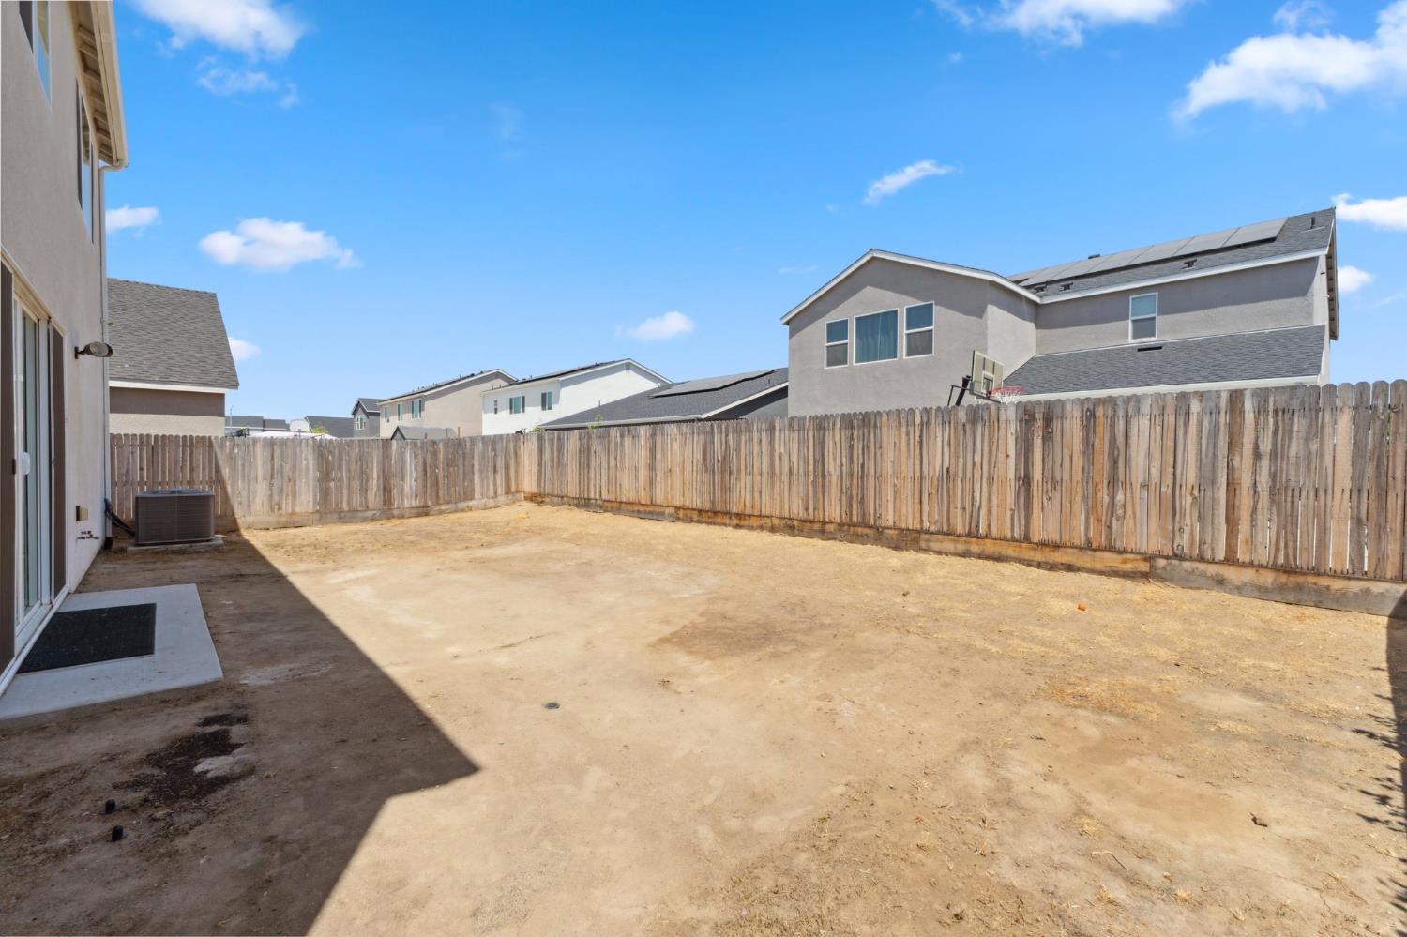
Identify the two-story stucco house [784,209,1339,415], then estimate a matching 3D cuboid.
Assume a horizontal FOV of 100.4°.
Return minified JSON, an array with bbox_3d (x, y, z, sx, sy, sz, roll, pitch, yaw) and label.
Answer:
[{"bbox_3d":[12.514,-3.220,19.696,16.503,8.200,12.094,-1,1,-43],"label":"two-story stucco house"}]

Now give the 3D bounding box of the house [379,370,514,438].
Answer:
[{"bbox_3d":[-18.515,-3.396,46.356,10.455,7.550,11.275,-1,1,-43],"label":"house"}]

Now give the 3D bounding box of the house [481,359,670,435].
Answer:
[{"bbox_3d":[-7.914,-3.060,39.133,10.045,7.150,10.660,-1,1,-43],"label":"house"}]

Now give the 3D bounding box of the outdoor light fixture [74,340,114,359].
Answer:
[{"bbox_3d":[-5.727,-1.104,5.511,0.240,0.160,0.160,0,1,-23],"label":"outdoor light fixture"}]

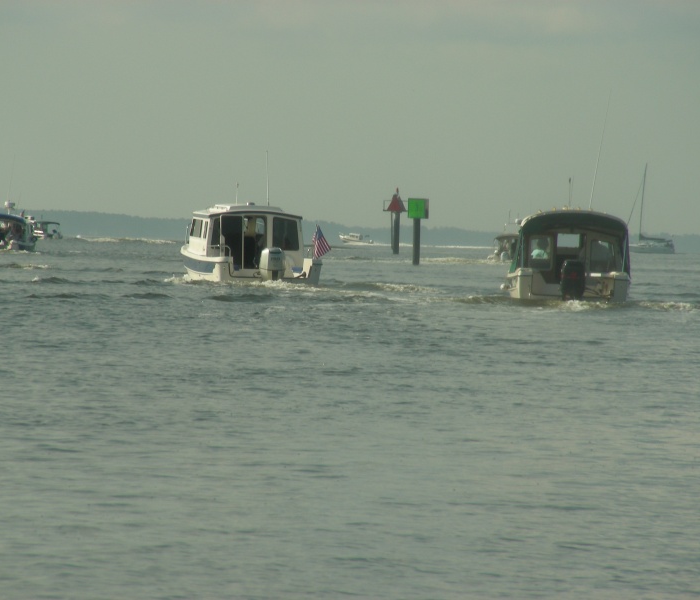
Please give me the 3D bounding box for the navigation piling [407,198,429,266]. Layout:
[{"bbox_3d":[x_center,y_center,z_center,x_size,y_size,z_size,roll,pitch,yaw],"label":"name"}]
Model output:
[{"bbox_3d":[3.143,-3.120,403.000,0.930,3.050,0.500,2,0,27],"label":"navigation piling"}]

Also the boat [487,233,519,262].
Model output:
[{"bbox_3d":[9.930,-3.197,540.000,2.350,1.850,6.800,2,0,10],"label":"boat"}]

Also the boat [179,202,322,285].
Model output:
[{"bbox_3d":[-2.637,-1.269,215.294,2.500,2.350,7.900,1,0,-12],"label":"boat"}]

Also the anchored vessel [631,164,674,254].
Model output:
[{"bbox_3d":[54.043,-16.476,1590.000,11.000,16.400,3.500,2,0,21],"label":"anchored vessel"}]

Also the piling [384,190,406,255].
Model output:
[{"bbox_3d":[3.290,-5.676,635.000,1.500,4.800,1.100,2,0,25],"label":"piling"}]

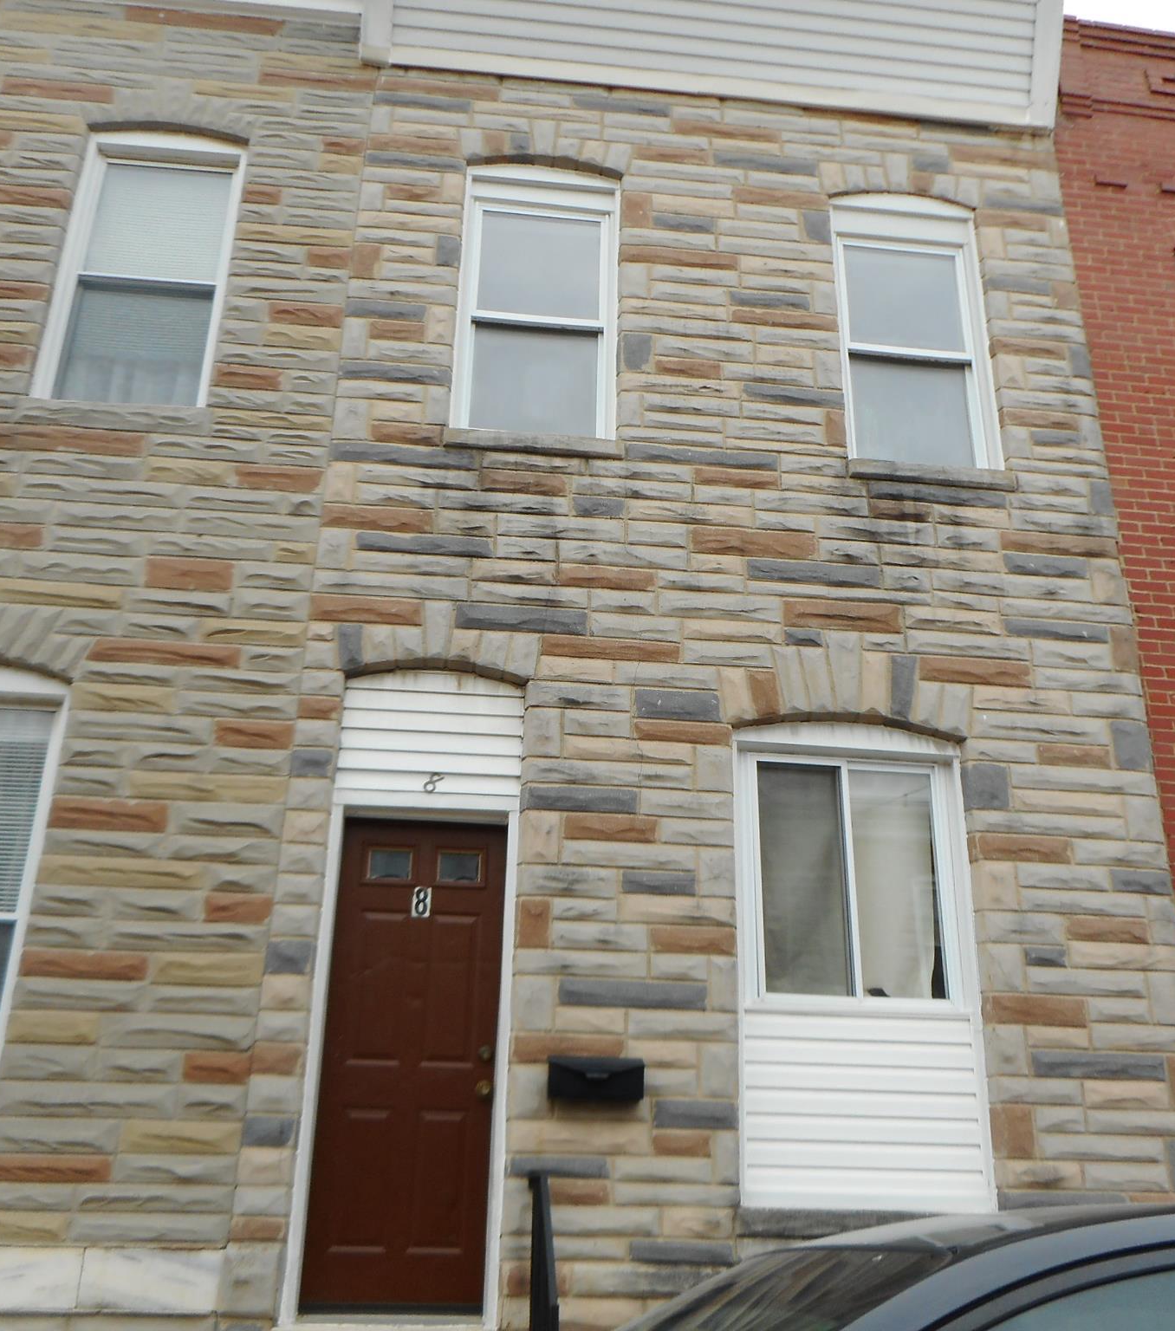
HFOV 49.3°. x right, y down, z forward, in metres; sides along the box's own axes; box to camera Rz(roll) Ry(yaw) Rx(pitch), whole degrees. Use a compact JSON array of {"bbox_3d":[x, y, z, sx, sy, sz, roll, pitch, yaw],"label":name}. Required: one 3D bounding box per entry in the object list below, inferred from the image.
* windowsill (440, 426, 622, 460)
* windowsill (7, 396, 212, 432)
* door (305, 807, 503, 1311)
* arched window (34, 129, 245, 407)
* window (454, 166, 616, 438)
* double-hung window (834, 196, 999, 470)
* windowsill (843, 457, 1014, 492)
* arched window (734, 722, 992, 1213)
[{"bbox_3d":[-0.291,-1.133,6.747,0.926,0.101,0.140,3,-22,-5],"label":"windowsill"},{"bbox_3d":[-2.365,-1.233,6.393,0.957,0.127,0.110,3,-22,-5],"label":"windowsill"},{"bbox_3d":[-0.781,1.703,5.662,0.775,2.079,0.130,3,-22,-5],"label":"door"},{"bbox_3d":[-2.409,-2.192,7.056,0.876,1.865,0.130,3,-22,-5],"label":"arched window"},{"bbox_3d":[-0.276,-2.045,7.210,0.885,1.843,0.130,3,-22,-5],"label":"window"},{"bbox_3d":[1.853,-1.913,7.359,0.875,1.875,0.130,3,-22,-5],"label":"double-hung window"},{"bbox_3d":[1.786,-0.973,6.688,0.892,0.091,0.120,3,-22,-5],"label":"windowsill"},{"bbox_3d":[1.215,1.294,5.816,1.104,2.149,0.130,3,-22,-5],"label":"arched window"}]

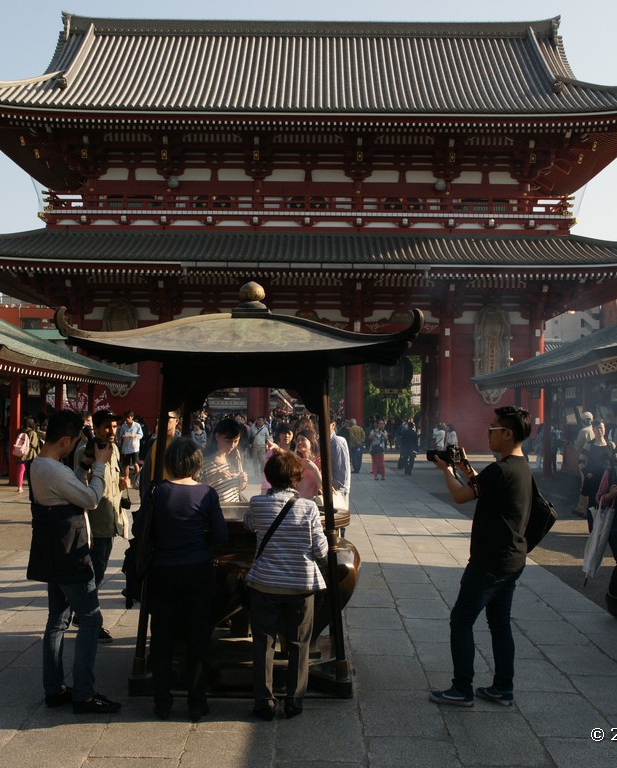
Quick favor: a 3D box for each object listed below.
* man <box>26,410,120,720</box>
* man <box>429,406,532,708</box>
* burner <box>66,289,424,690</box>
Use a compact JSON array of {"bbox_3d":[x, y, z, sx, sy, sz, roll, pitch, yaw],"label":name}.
[{"bbox_3d":[-1.366,1.013,5.600,0.500,1.720,0.470,1,-2,-35],"label":"man"},{"bbox_3d":[1.014,1.002,5.639,0.620,1.740,0.500,0,-1,20],"label":"man"},{"bbox_3d":[-0.400,0.606,6.420,2.050,2.550,2.050,0,-1,0],"label":"burner"}]

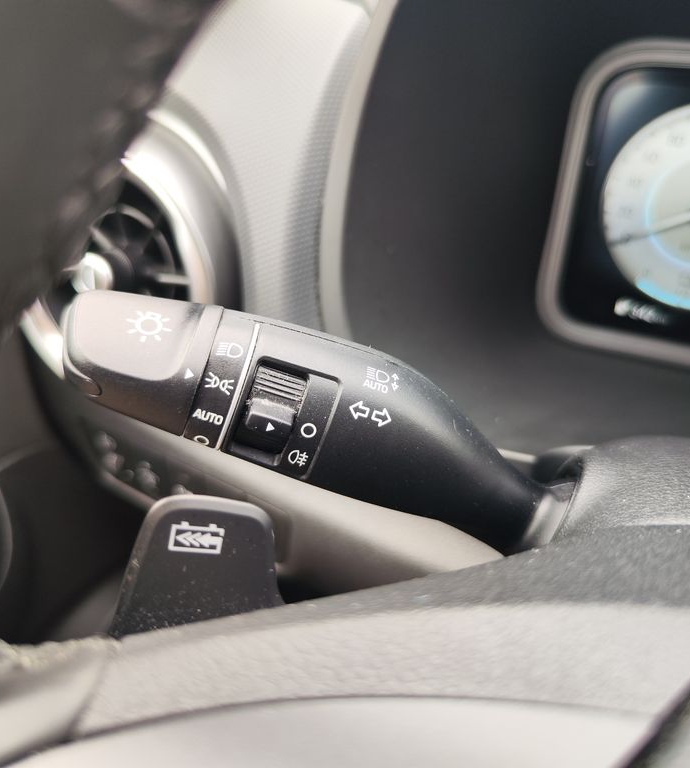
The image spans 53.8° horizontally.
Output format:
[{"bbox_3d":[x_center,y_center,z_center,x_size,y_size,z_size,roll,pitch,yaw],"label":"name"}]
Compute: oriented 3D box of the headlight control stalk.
[{"bbox_3d":[-0.009,0.005,0.170,0.126,0.036,0.032,18,8,0],"label":"headlight control stalk"}]

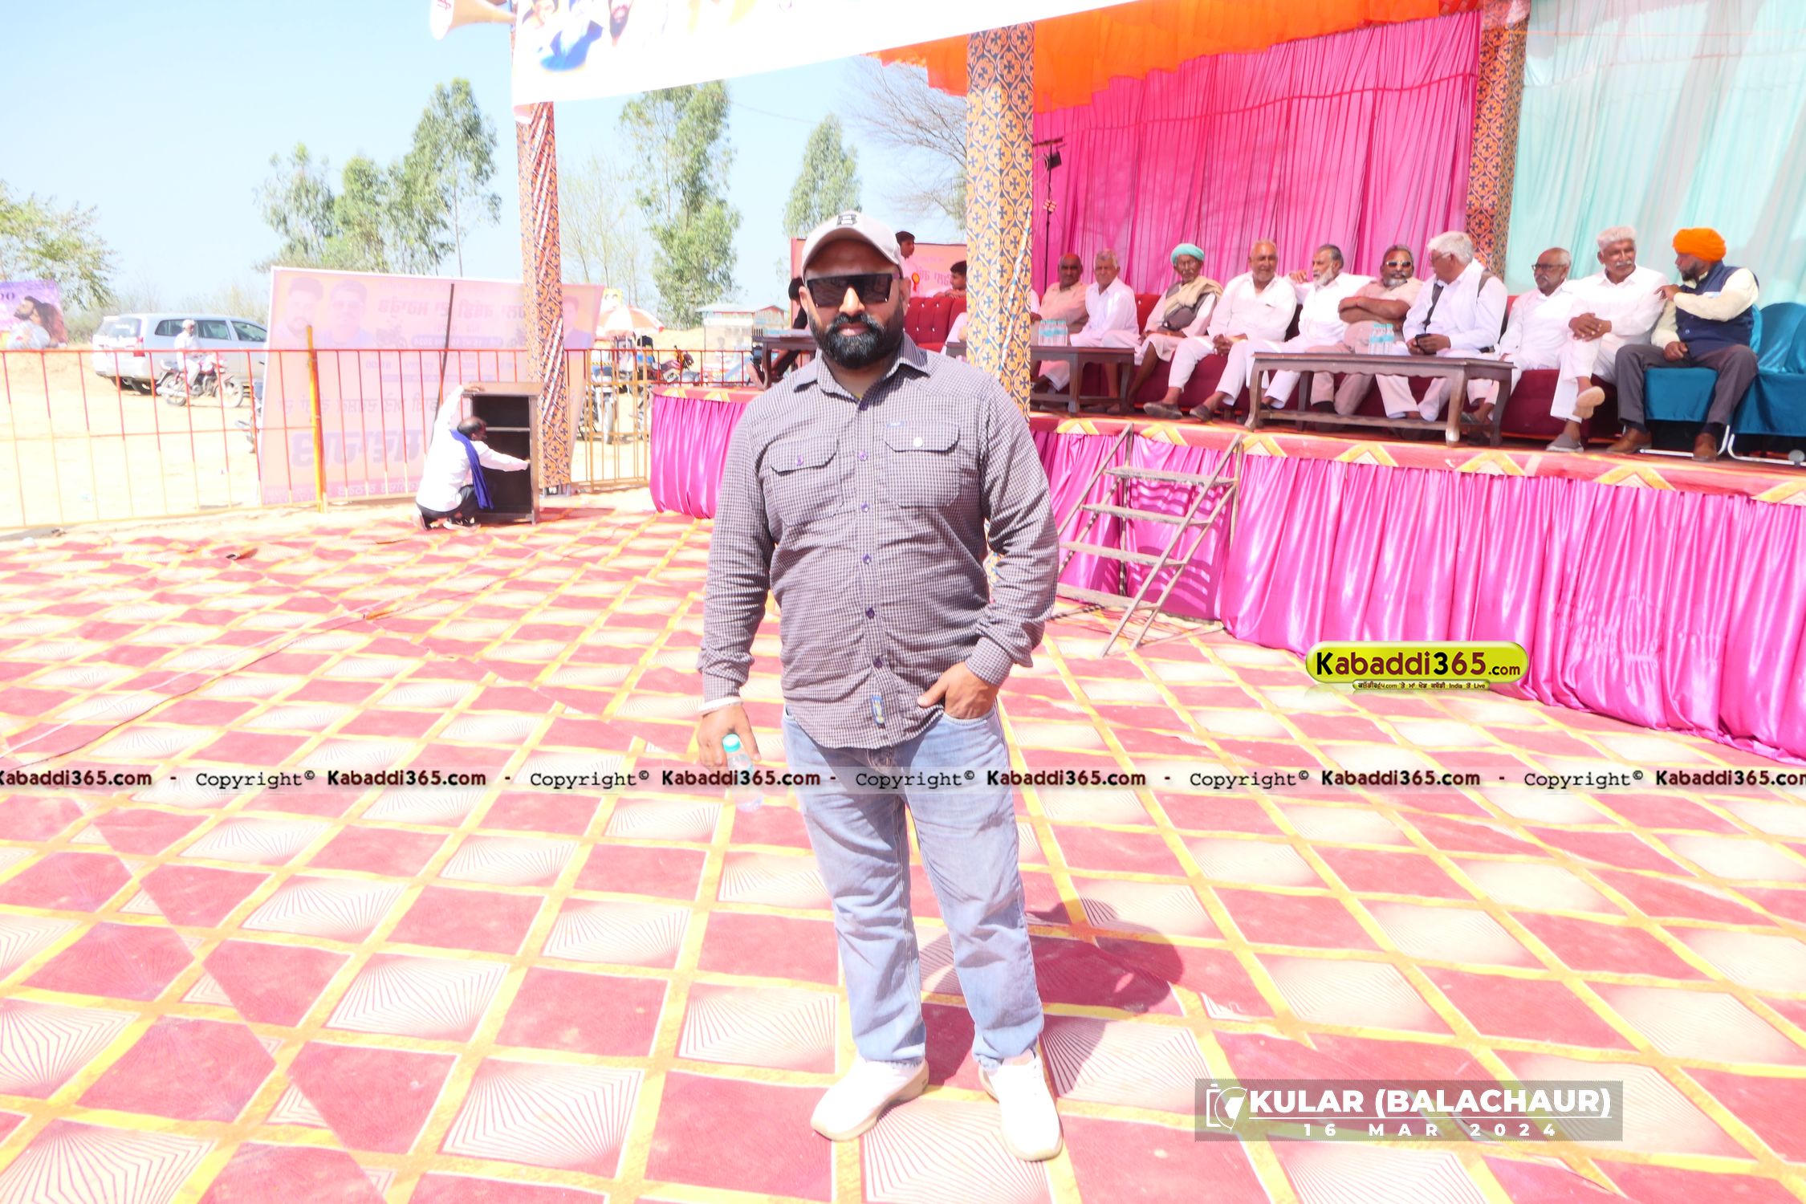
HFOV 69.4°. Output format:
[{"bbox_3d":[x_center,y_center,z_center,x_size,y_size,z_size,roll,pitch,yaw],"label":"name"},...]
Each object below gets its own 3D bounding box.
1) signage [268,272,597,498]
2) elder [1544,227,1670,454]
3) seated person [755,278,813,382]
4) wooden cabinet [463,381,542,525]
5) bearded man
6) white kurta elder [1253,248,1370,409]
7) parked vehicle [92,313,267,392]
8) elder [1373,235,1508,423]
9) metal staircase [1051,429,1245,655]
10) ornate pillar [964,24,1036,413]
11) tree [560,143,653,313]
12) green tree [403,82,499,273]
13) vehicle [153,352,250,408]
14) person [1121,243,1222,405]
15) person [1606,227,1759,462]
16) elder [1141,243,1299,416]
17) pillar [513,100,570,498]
[{"bbox_3d":[-4.491,-2.021,12.596,3.040,2.380,0.050,-7,39,-37],"label":"signage"},{"bbox_3d":[3.441,-1.295,6.367,0.700,1.080,0.580,-11,16,-43],"label":"elder"},{"bbox_3d":[-1.044,-2.640,12.612,0.750,1.140,0.550,-9,15,-39],"label":"seated person"},{"bbox_3d":[-3.397,-1.284,11.075,0.620,1.190,0.450,-2,12,-11],"label":"wooden cabinet"},{"bbox_3d":[-0.043,0.179,2.557,0.670,1.800,0.420,2,12,6],"label":"bearded man"},{"bbox_3d":[2.539,-1.660,8.079,0.650,1.100,0.750,11,16,43],"label":"white kurta elder"},{"bbox_3d":[-16.439,-5.883,30.938,1.770,1.760,4.580,5,12,23],"label":"parked vehicle"},{"bbox_3d":[2.971,-1.477,7.198,0.750,1.100,0.580,-8,14,-34],"label":"elder"},{"bbox_3d":[1.211,-0.395,7.306,1.080,1.130,0.760,-9,15,-41],"label":"metal staircase"},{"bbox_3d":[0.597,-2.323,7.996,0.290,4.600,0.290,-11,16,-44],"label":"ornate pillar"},{"bbox_3d":[-11.982,-13.827,53.354,4.000,9.100,4.000,1,11,0],"label":"tree"},{"bbox_3d":[-16.053,-13.205,46.302,3.800,10.400,3.800,0,12,0],"label":"green tree"},{"bbox_3d":[-14.228,-4.511,26.463,1.980,1.100,0.720,3,12,11],"label":"vehicle"},{"bbox_3d":[1.832,-1.867,8.920,0.750,1.140,0.600,-9,15,-39],"label":"person"},{"bbox_3d":[3.659,-1.268,6.057,0.780,1.130,0.660,-10,15,-42],"label":"person"},{"bbox_3d":[1.977,-1.689,8.070,0.600,1.100,0.880,11,15,40],"label":"elder"},{"bbox_3d":[-3.560,-3.539,12.853,0.290,5.000,0.290,7,13,29],"label":"pillar"}]

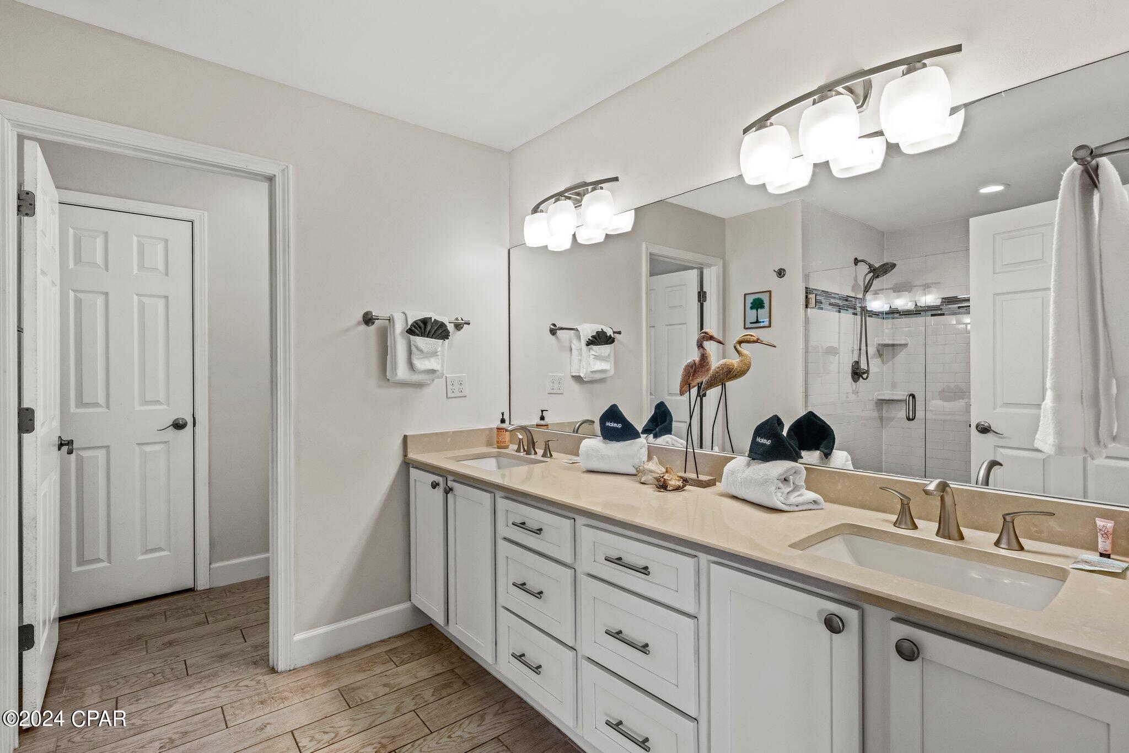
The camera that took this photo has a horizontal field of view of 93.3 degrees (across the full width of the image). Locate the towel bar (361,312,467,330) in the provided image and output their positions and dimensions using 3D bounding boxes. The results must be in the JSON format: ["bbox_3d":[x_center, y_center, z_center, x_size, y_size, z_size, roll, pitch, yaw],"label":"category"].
[{"bbox_3d":[-0.694,-0.267,2.565,0.520,0.068,0.080,0,0,-39],"label":"towel bar"}]

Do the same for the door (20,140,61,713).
[{"bbox_3d":[-2.078,0.201,2.127,0.037,2.030,0.711,0,0,-39],"label":"door"}]

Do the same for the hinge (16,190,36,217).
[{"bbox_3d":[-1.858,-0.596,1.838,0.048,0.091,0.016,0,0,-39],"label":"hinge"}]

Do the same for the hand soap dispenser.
[{"bbox_3d":[-0.318,0.282,2.771,0.067,0.191,0.072,0,0,-7],"label":"hand soap dispenser"}]

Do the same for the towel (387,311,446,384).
[{"bbox_3d":[-0.688,-0.139,2.528,0.280,0.345,0.105,0,0,-39],"label":"towel"}]

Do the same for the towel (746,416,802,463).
[{"bbox_3d":[0.641,0.189,1.632,0.118,0.146,0.158,0,0,-14],"label":"towel"}]

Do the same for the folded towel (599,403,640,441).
[{"bbox_3d":[0.222,0.184,2.128,0.108,0.152,0.175,0,0,-36],"label":"folded towel"}]

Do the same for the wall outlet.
[{"bbox_3d":[-0.551,0.051,2.729,0.116,0.116,0.008,0,0,-39],"label":"wall outlet"}]

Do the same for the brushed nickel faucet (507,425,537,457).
[{"bbox_3d":[-0.201,0.307,2.560,0.170,0.145,0.052,0,0,-39],"label":"brushed nickel faucet"}]

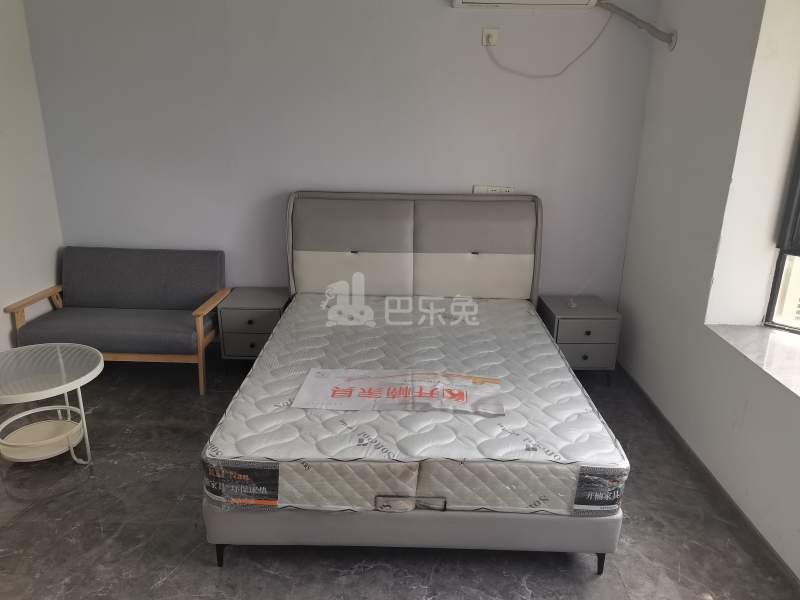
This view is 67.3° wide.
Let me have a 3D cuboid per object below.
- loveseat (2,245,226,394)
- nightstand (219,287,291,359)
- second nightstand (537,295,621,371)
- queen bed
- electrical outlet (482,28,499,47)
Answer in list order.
[{"bbox_3d":[-1.683,0.125,3.773,1.158,0.764,0.651,2,18,3],"label":"loveseat"},{"bbox_3d":[-0.917,0.216,3.956,0.395,0.487,0.433,1,18,1],"label":"nightstand"},{"bbox_3d":[1.143,0.258,3.900,0.395,0.487,0.433,1,18,1],"label":"second nightstand"},{"bbox_3d":[0.081,0.174,3.035,1.580,1.160,2.060,1,18,0],"label":"queen bed"},{"bbox_3d":[0.540,-1.567,3.586,0.087,0.090,0.020,1,18,1],"label":"electrical outlet"}]

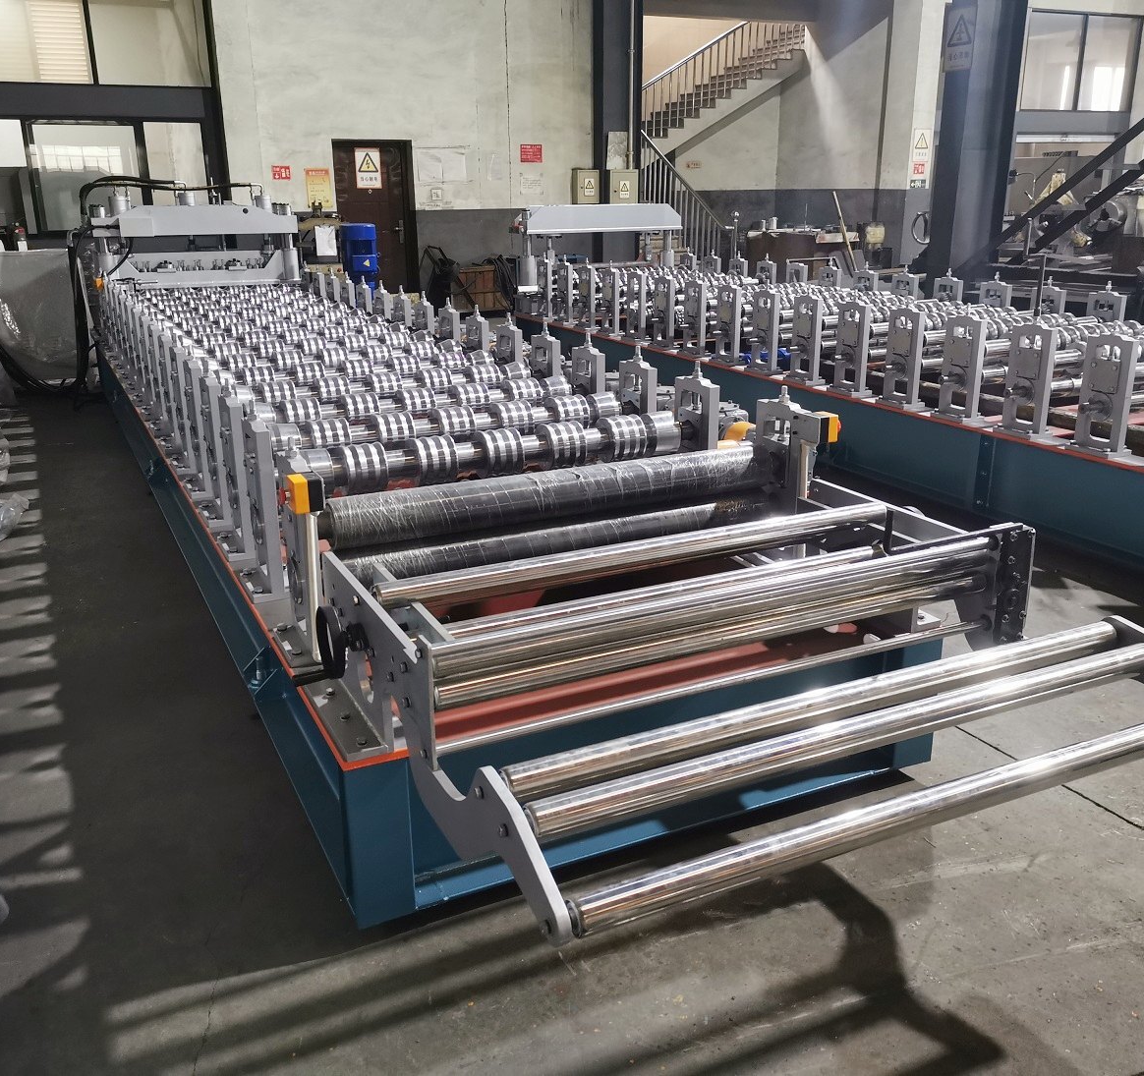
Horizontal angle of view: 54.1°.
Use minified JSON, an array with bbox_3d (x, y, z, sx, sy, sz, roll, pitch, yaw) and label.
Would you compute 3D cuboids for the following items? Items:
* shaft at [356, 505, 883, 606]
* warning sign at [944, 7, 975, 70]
[{"bbox_3d":[0.202,0.030,2.645,1.360,0.056,0.056,-9,19,-24],"label":"shaft"},{"bbox_3d":[3.028,-3.894,8.751,0.010,0.450,0.312,-9,20,-24],"label":"warning sign"}]

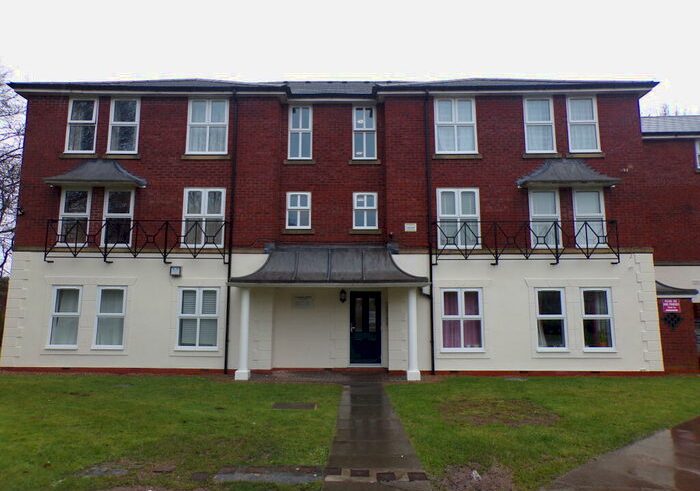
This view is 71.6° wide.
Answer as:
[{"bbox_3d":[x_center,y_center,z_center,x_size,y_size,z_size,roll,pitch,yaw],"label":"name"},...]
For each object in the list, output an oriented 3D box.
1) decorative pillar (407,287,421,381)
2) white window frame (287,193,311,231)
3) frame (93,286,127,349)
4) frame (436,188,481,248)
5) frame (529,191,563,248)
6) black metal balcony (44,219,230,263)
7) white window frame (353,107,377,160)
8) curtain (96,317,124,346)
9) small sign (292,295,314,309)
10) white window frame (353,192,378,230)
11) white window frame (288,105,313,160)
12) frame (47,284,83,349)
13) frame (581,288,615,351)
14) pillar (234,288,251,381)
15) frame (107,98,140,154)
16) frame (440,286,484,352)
[{"bbox_3d":[1.502,2.081,11.568,0.310,2.160,0.310,0,-9,0],"label":"decorative pillar"},{"bbox_3d":[-1.402,-0.948,13.390,0.695,1.048,0.100,0,-9,1],"label":"white window frame"},{"bbox_3d":[-6.182,1.867,12.567,0.797,1.636,0.100,0,-9,1],"label":"frame"},{"bbox_3d":[2.843,-0.696,12.636,1.086,1.611,0.120,0,-8,1],"label":"frame"},{"bbox_3d":[5.183,-0.706,12.860,0.822,1.603,0.100,0,-9,1],"label":"frame"},{"bbox_3d":[-5.361,-0.073,12.430,4.651,1.086,0.360,0,-8,1],"label":"black metal balcony"},{"bbox_3d":[0.419,-3.191,13.717,0.680,1.634,0.100,0,-9,1],"label":"white window frame"},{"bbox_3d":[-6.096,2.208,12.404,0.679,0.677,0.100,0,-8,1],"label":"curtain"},{"bbox_3d":[-1.207,1.487,12.786,0.571,0.384,0.030,0,-8,1],"label":"small sign"},{"bbox_3d":[0.432,-0.945,13.374,0.693,1.044,0.100,0,-9,1],"label":"white window frame"},{"bbox_3d":[-1.365,-3.125,13.512,0.669,1.564,0.120,0,-8,1],"label":"white window frame"},{"bbox_3d":[-7.227,1.834,12.382,0.793,1.605,0.120,0,-8,1],"label":"frame"},{"bbox_3d":[6.351,1.900,12.467,0.843,1.629,0.100,0,-9,0],"label":"frame"},{"bbox_3d":[-2.523,2.072,11.569,0.310,2.160,0.310,0,-9,0],"label":"pillar"},{"bbox_3d":[-6.161,-3.253,13.264,0.843,1.572,0.100,0,-9,0],"label":"frame"},{"bbox_3d":[2.826,1.881,12.254,1.095,1.599,0.120,0,-8,1],"label":"frame"}]

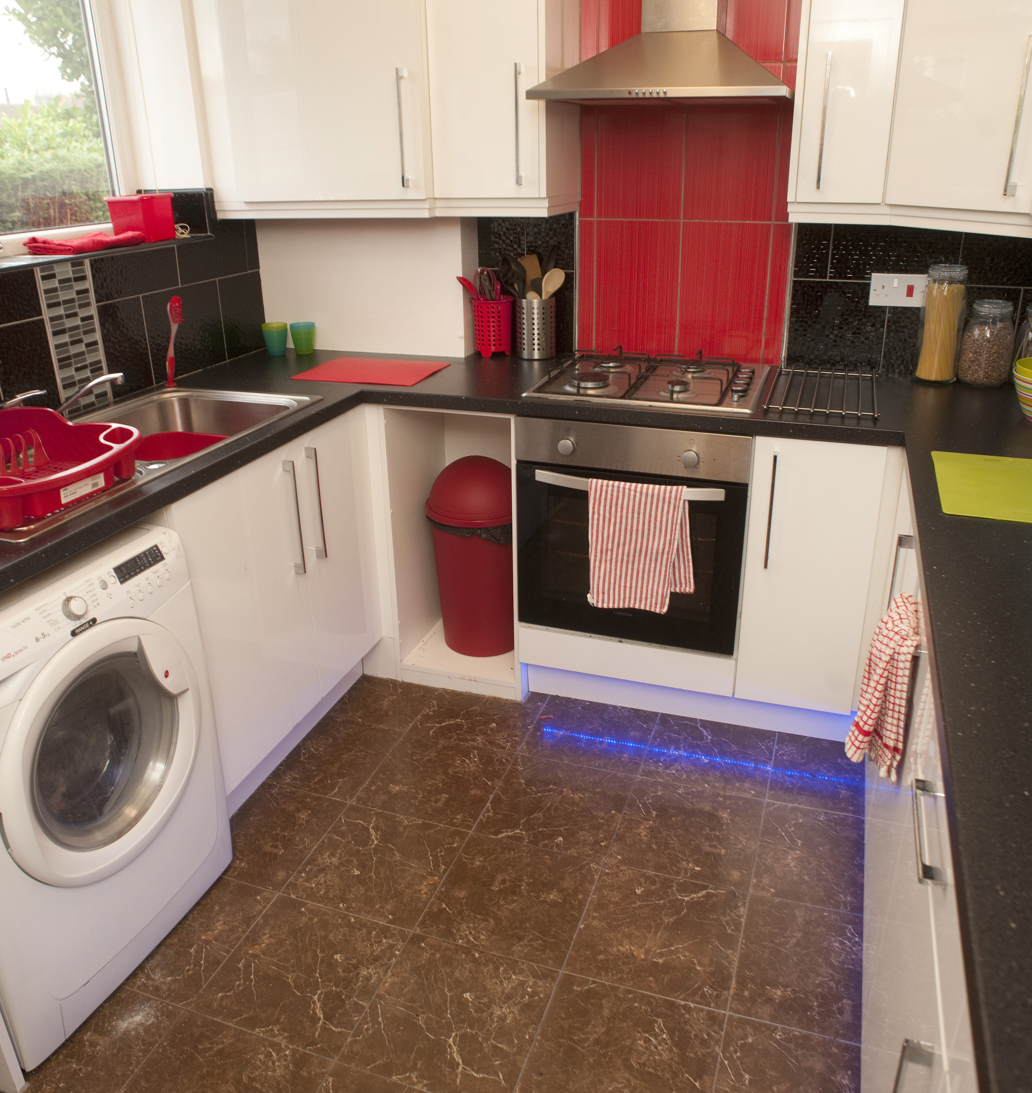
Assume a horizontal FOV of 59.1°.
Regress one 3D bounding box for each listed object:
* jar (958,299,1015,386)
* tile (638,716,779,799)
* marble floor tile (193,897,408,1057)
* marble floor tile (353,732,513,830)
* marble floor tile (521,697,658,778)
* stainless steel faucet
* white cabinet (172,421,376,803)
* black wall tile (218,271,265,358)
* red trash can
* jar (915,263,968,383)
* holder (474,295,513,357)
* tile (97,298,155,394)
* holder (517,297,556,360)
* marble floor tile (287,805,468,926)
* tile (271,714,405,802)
[{"bbox_3d":[1.238,-0.531,2.388,0.122,0.200,0.122,7,25,18],"label":"jar"},{"bbox_3d":[0.529,0.563,2.473,0.330,0.010,0.325,7,25,18],"label":"tile"},{"bbox_3d":[-0.425,0.855,1.835,0.330,0.010,0.330,7,25,18],"label":"marble floor tile"},{"bbox_3d":[-0.209,0.609,2.386,0.325,0.010,0.325,7,24,18],"label":"marble floor tile"},{"bbox_3d":[0.208,0.520,2.534,0.322,0.010,0.315,7,25,18],"label":"marble floor tile"},{"bbox_3d":[-1.033,-0.323,2.117,0.260,0.145,0.070,-12,26,-23],"label":"stainless steel faucet"},{"bbox_3d":[-0.816,0.060,2.409,0.570,0.735,0.810,7,24,18],"label":"white cabinet"},{"bbox_3d":[-0.882,-0.746,2.941,0.010,0.250,0.210,7,24,18],"label":"black wall tile"},{"bbox_3d":[-0.101,0.018,2.781,0.322,0.600,0.322,-1,24,0],"label":"red trash can"},{"bbox_3d":[1.160,-0.600,2.465,0.107,0.300,0.107,7,25,18],"label":"jar"},{"bbox_3d":[-0.071,-0.697,2.898,0.138,0.175,0.138,-1,23,0],"label":"holder"},{"bbox_3d":[-1.039,-0.529,2.433,0.010,0.246,0.167,7,25,18],"label":"tile"},{"bbox_3d":[0.065,-0.680,2.850,0.123,0.178,0.123,-1,23,0],"label":"holder"},{"bbox_3d":[-0.317,0.735,2.110,0.330,0.010,0.330,7,25,18],"label":"marble floor tile"},{"bbox_3d":[-0.501,0.575,2.488,0.285,0.010,0.330,7,25,18],"label":"tile"}]

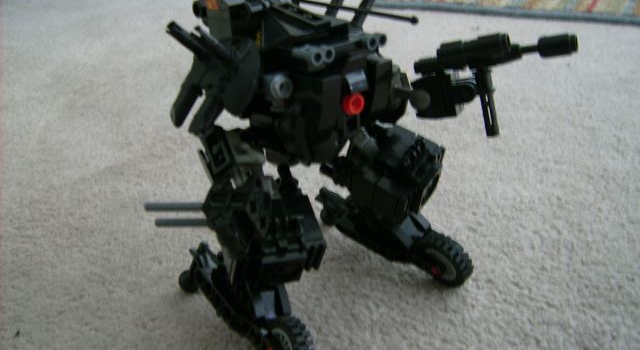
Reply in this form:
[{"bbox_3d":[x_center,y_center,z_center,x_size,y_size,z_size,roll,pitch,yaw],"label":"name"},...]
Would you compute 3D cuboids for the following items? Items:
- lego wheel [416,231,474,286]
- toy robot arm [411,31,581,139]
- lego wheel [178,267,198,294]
[{"bbox_3d":[0.066,0.045,0.343,0.011,0.030,0.030,-40,43,-26],"label":"lego wheel"},{"bbox_3d":[0.078,-0.040,0.293,0.074,0.046,0.019,-3,25,30],"label":"toy robot arm"},{"bbox_3d":[-0.070,0.057,0.346,0.011,0.012,0.012,-2,22,-41],"label":"lego wheel"}]

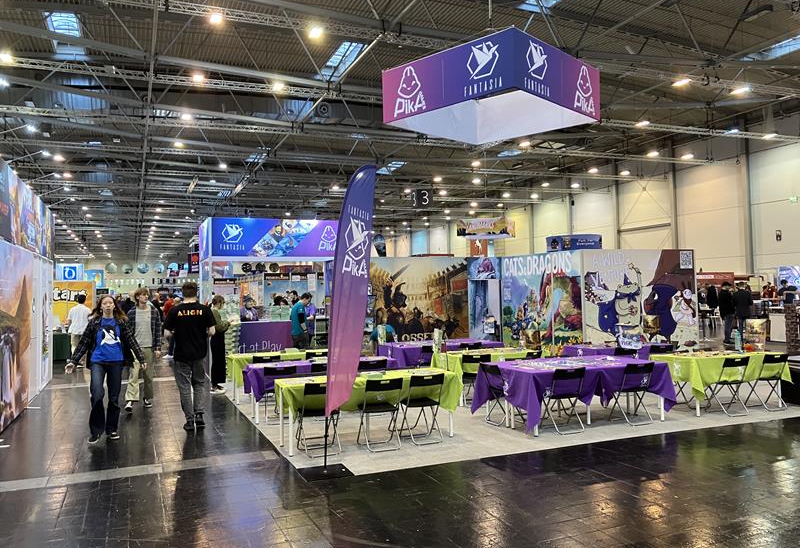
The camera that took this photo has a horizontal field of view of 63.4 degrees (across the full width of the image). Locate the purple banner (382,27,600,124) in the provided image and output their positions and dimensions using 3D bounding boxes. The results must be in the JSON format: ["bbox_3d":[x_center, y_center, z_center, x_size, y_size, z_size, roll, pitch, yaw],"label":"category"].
[{"bbox_3d":[1.800,-3.459,12.627,3.000,1.000,3.000,-2,-2,43],"label":"purple banner"}]

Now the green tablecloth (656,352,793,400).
[{"bbox_3d":[4.493,1.411,9.147,1.700,0.540,0.850,0,-1,-23],"label":"green tablecloth"}]

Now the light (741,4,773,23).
[{"bbox_3d":[11.220,-8.199,20.366,0.420,0.300,1.000,0,-1,-23],"label":"light"}]

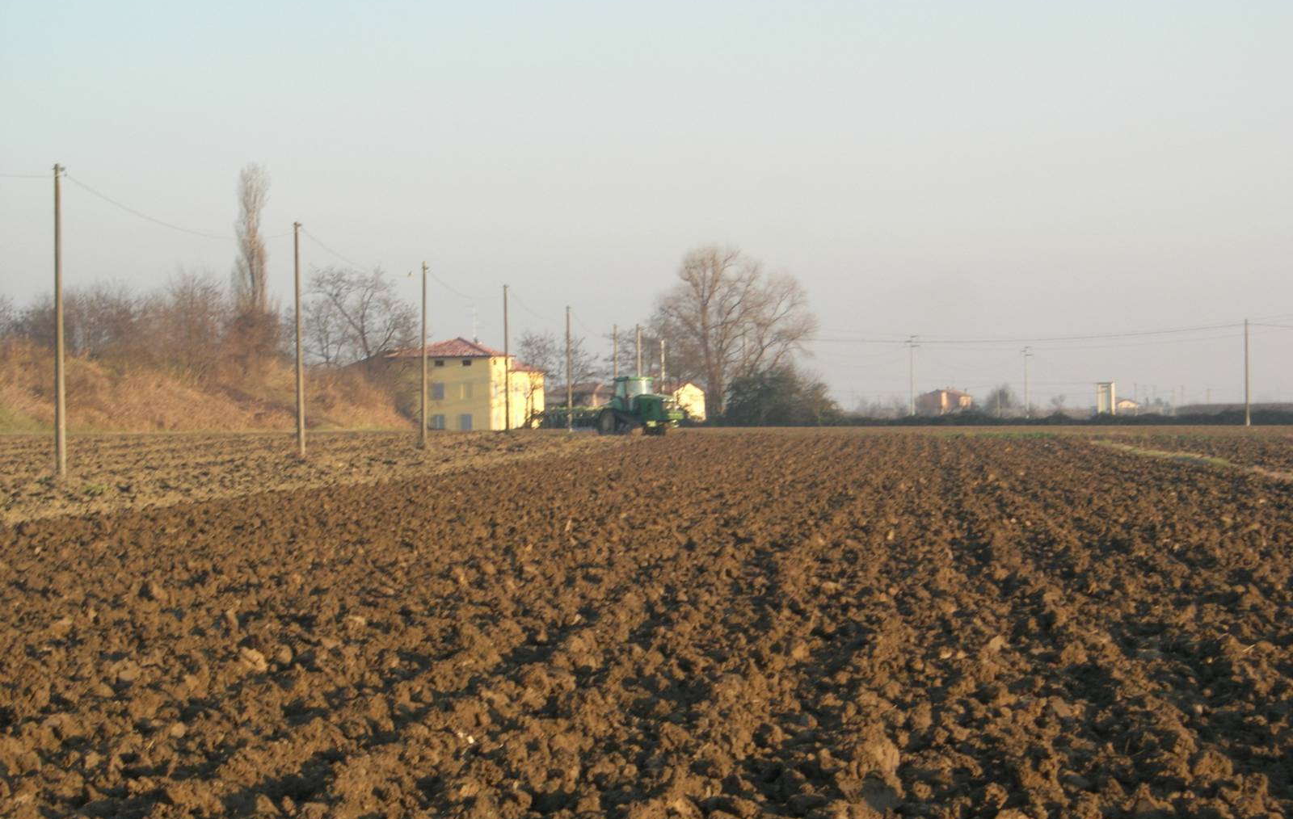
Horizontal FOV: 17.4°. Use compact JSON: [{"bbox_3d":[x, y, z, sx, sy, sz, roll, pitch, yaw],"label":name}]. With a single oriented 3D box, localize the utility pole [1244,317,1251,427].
[{"bbox_3d":[39.858,-2.463,280.000,0.260,7.270,0.260,0,0,0],"label":"utility pole"}]

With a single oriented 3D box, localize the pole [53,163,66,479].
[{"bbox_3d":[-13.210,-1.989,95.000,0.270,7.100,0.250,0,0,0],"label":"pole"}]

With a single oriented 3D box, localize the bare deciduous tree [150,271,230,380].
[{"bbox_3d":[-28.666,-5.296,265.000,5.000,6.850,4.800,0,0,0],"label":"bare deciduous tree"}]

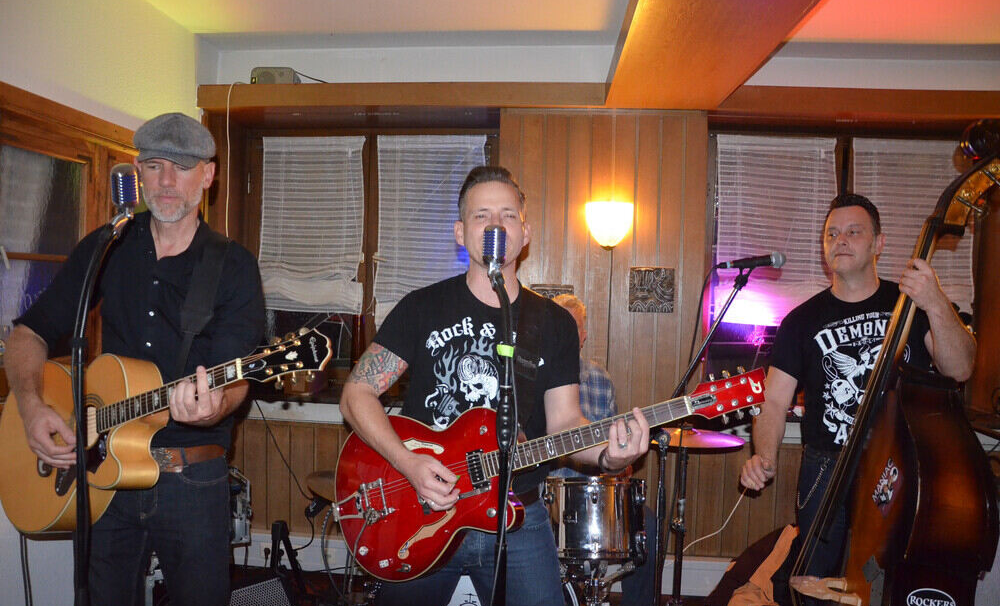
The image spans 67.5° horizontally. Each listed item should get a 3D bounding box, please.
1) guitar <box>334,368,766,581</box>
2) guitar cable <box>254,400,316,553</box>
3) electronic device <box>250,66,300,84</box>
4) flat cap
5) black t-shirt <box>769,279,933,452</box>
[{"bbox_3d":[0.091,0.348,1.723,1.040,0.385,0.080,-20,-24,13],"label":"guitar"},{"bbox_3d":[-0.980,0.793,3.420,0.280,0.700,0.180,1,2,4],"label":"guitar cable"},{"bbox_3d":[-1.061,-1.061,3.555,0.200,0.090,0.110,2,2,3],"label":"electronic device"},{"bbox_3d":[-0.754,-0.382,1.750,0.190,0.120,0.265,1,10,-13],"label":"flat cap"},{"bbox_3d":[1.096,0.194,2.360,0.500,0.540,0.280,2,2,18],"label":"black t-shirt"}]

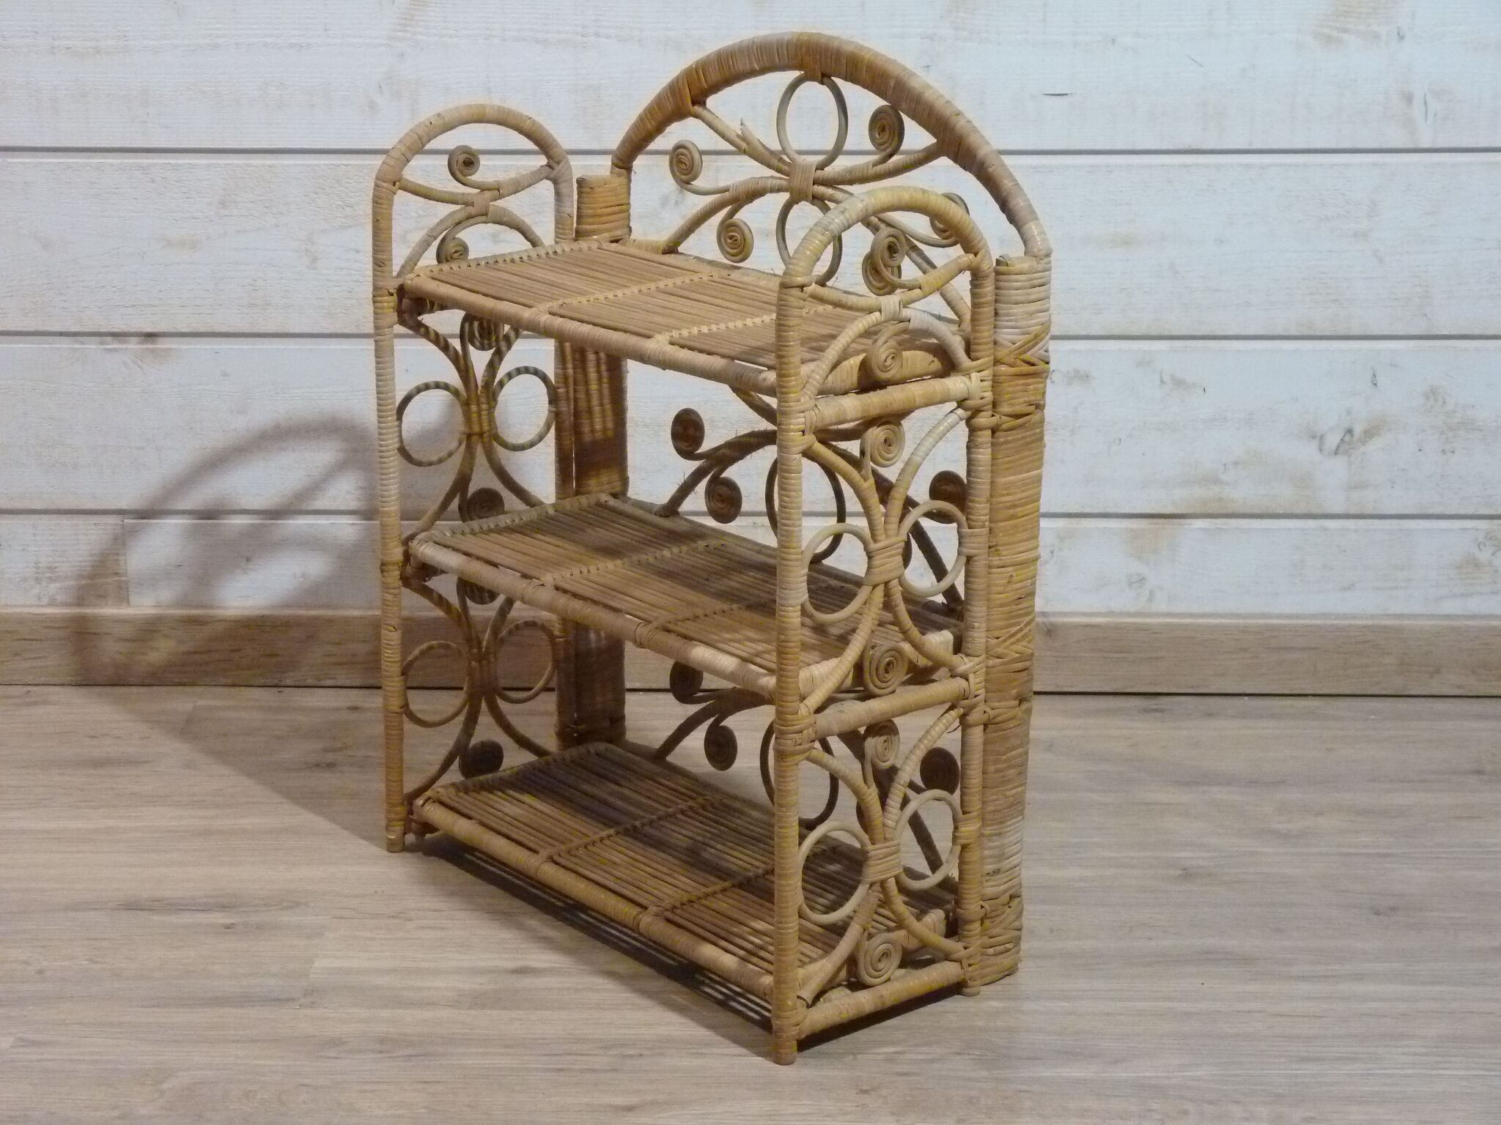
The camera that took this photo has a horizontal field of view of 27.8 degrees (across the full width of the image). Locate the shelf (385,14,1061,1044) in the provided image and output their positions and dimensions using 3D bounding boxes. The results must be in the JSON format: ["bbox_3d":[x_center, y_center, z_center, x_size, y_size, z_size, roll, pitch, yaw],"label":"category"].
[{"bbox_3d":[-0.039,-0.048,2.100,0.223,0.616,0.479,-12,21,-37],"label":"shelf"}]

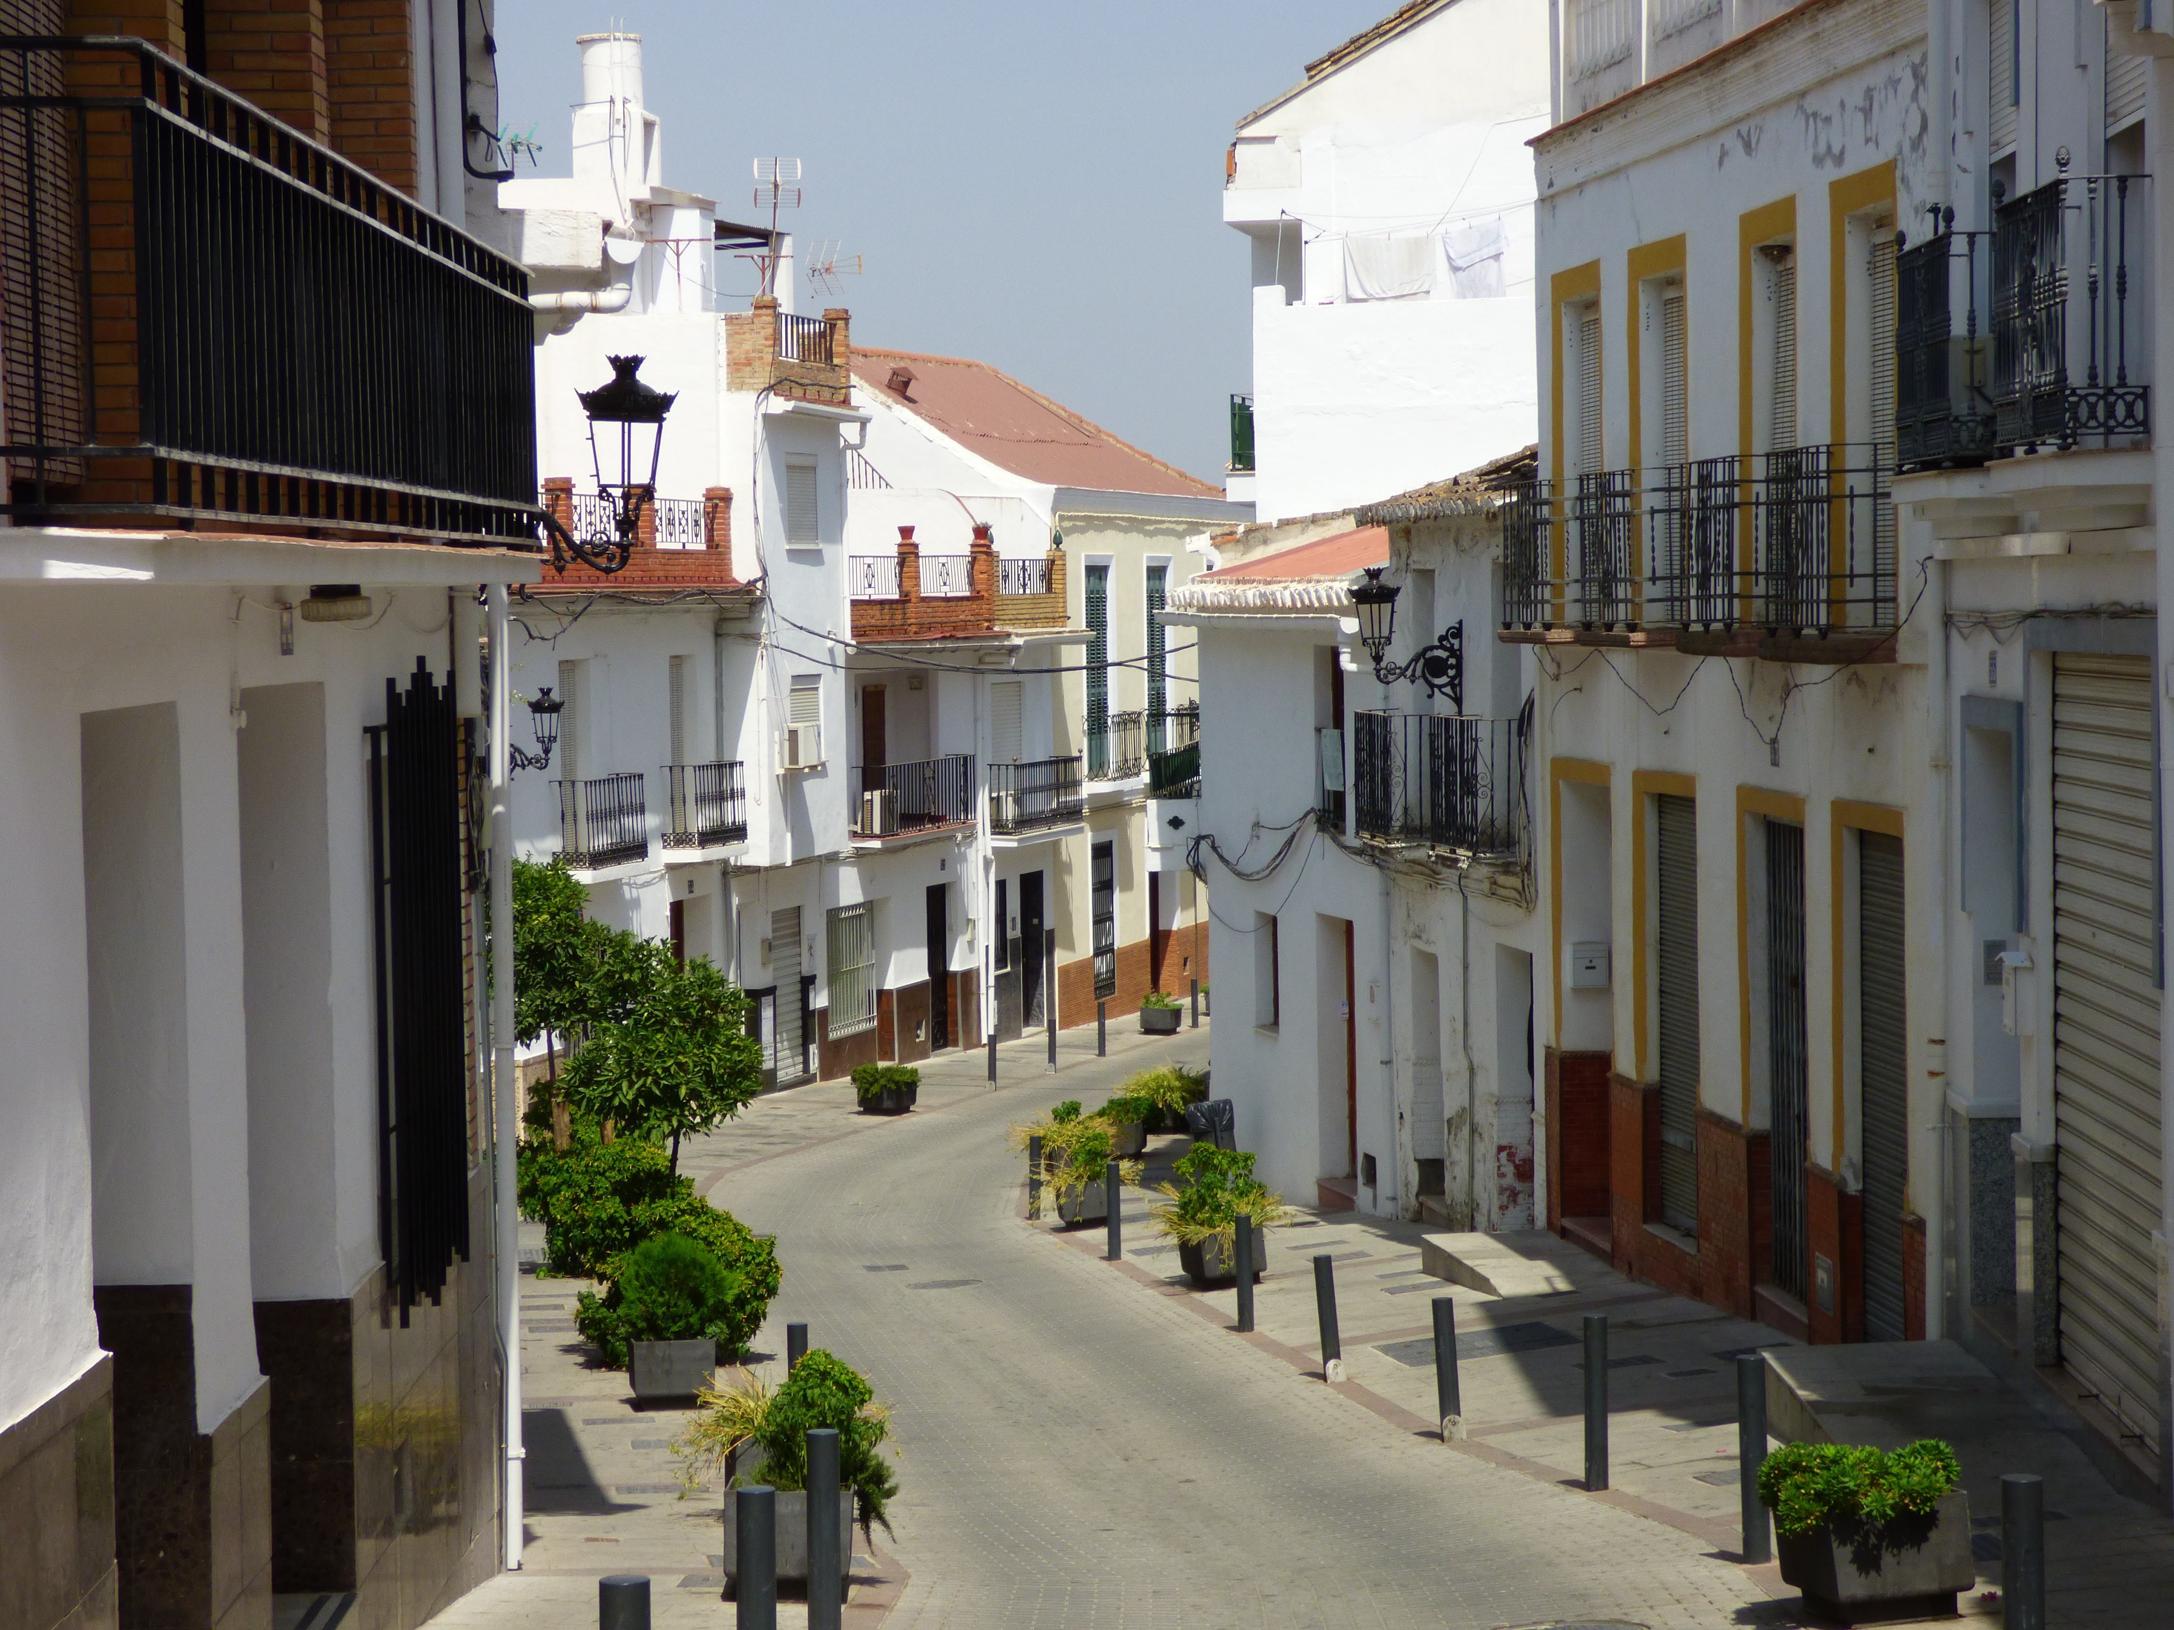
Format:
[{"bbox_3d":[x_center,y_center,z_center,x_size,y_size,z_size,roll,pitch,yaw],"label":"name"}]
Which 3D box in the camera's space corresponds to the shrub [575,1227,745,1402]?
[{"bbox_3d":[-2.469,2.932,26.600,0.900,0.950,0.800,-1,1,-3],"label":"shrub"}]

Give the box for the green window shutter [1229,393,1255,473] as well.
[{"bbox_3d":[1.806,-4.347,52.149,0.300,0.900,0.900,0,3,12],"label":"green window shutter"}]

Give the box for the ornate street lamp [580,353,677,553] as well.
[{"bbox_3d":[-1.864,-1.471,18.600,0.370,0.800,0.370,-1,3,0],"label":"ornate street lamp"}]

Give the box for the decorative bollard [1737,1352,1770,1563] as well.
[{"bbox_3d":[2.461,2.374,16.893,0.100,0.770,0.100,-1,3,-5],"label":"decorative bollard"}]

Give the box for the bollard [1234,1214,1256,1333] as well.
[{"bbox_3d":[1.026,2.965,29.688,0.100,0.770,0.100,-1,3,-5],"label":"bollard"}]

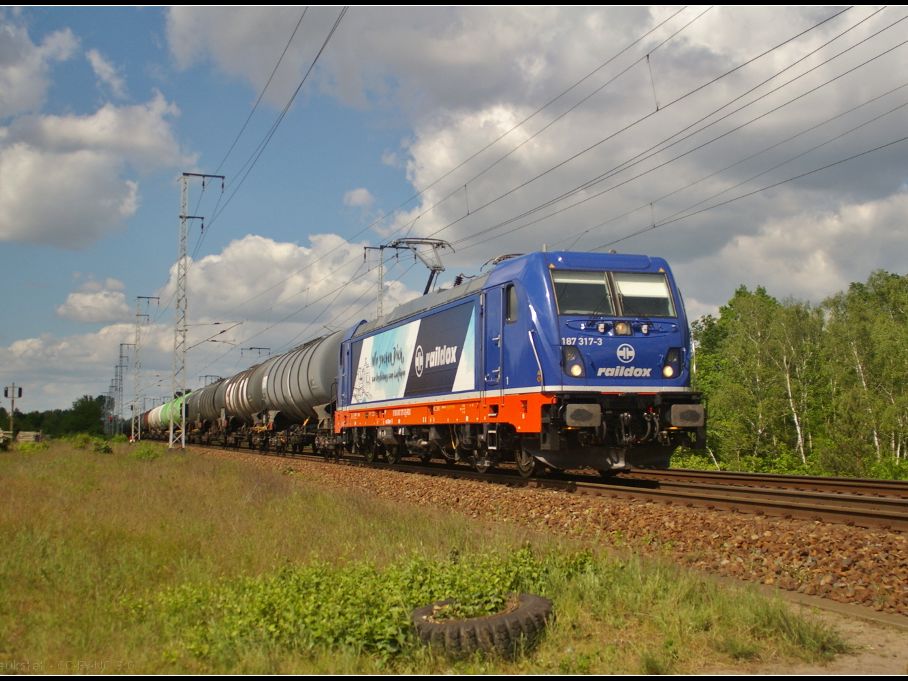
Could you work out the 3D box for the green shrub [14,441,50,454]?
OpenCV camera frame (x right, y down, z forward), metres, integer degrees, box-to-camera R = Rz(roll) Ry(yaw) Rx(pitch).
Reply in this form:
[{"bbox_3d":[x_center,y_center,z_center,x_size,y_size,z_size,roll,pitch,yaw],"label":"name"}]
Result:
[{"bbox_3d":[-23.305,5.916,66.000,1.900,0.800,1.500,2,-5,-19],"label":"green shrub"}]

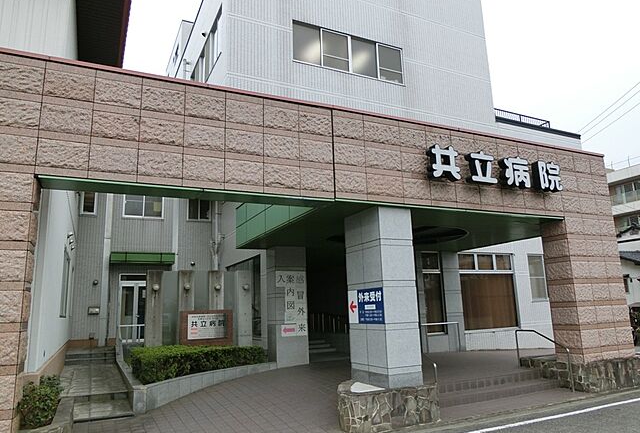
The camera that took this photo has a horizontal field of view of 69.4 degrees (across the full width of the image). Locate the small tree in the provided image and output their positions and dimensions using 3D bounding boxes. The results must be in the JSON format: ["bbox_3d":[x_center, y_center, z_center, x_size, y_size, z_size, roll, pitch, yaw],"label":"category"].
[{"bbox_3d":[-3.792,2.475,6.246,0.475,0.562,0.872,4,-13,-25],"label":"small tree"}]

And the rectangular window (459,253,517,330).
[{"bbox_3d":[5.677,2.502,15.464,2.422,2.539,0.120,4,-13,-25],"label":"rectangular window"}]

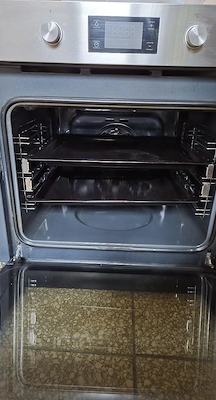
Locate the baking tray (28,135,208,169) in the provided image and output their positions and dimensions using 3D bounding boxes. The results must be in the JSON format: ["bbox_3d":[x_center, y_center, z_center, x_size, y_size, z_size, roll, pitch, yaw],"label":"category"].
[{"bbox_3d":[0.033,-0.159,0.850,0.455,0.028,0.380,2,23,1],"label":"baking tray"}]

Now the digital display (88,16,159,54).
[{"bbox_3d":[0.029,-0.299,0.485,0.128,0.056,0.010,2,23,1],"label":"digital display"}]

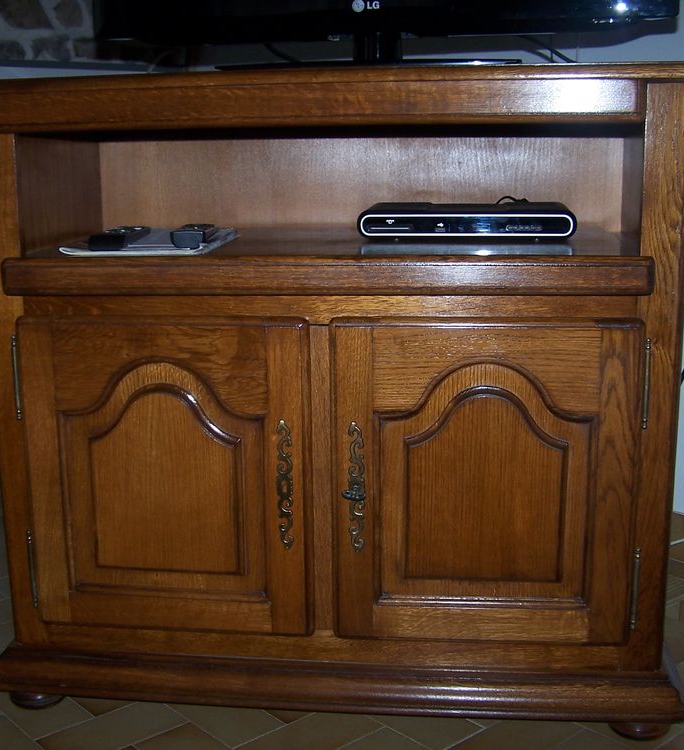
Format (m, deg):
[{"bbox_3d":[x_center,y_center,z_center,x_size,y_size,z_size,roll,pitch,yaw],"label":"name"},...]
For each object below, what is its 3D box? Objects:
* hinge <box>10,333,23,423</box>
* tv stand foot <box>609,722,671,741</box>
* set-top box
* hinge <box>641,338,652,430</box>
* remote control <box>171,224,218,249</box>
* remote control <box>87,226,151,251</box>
[{"bbox_3d":[-0.452,0.004,1.525,0.008,0.121,0.009,1,12,7],"label":"hinge"},{"bbox_3d":[0.419,0.483,1.551,0.087,0.042,0.087,1,12,7],"label":"tv stand foot"},{"bbox_3d":[0.186,-0.230,1.642,0.309,0.044,0.175,1,12,7],"label":"set-top box"},{"bbox_3d":[0.396,0.013,1.427,0.008,0.121,0.009,1,12,7],"label":"hinge"},{"bbox_3d":[-0.200,-0.194,1.519,0.045,0.022,0.165,0,12,2],"label":"remote control"},{"bbox_3d":[-0.302,-0.190,1.512,0.048,0.020,0.175,0,12,2],"label":"remote control"}]

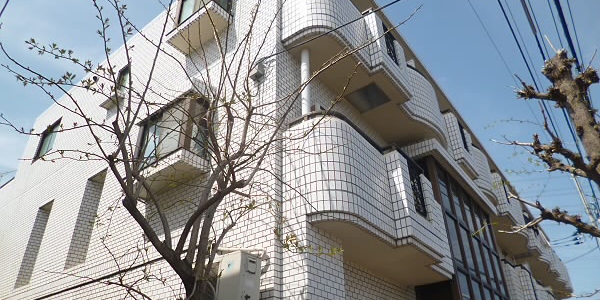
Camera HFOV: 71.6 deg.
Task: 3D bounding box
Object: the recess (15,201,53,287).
[{"bbox_3d":[-5.330,1.994,8.594,0.720,1.808,0.345,-23,-39,31],"label":"recess"}]

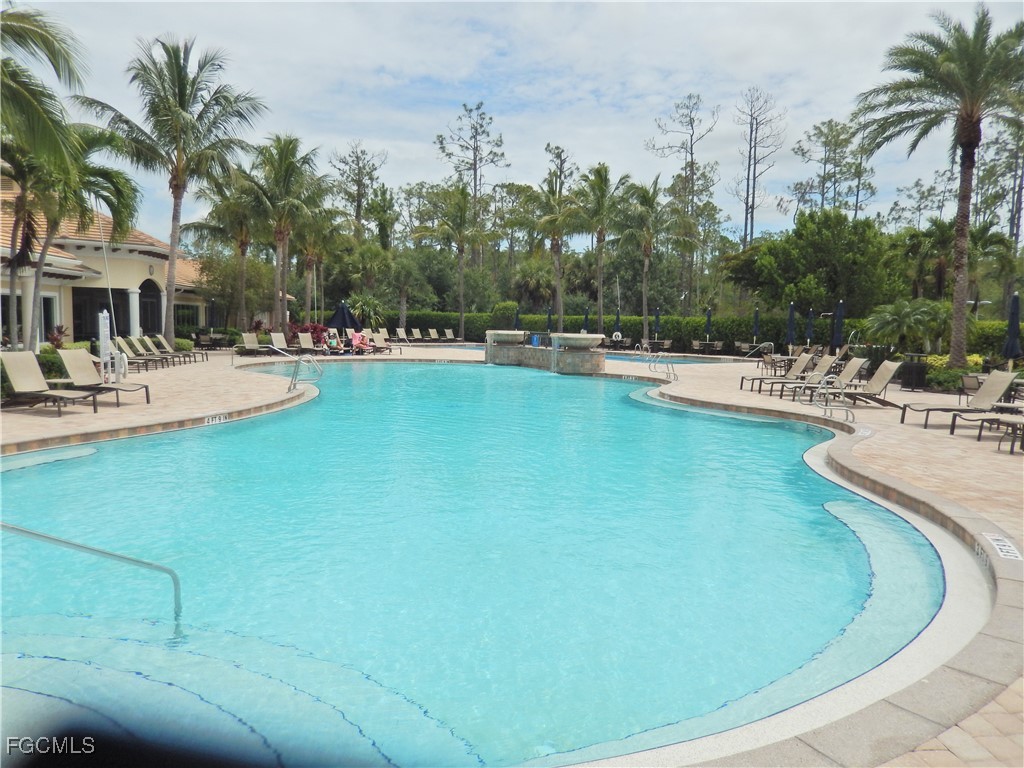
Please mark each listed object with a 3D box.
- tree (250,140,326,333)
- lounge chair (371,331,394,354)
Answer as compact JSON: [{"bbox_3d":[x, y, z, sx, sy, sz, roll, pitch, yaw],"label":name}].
[{"bbox_3d":[-12.501,-7.770,40.503,4.700,11.700,4.700,1,5,0],"label":"tree"},{"bbox_3d":[-6.523,-2.071,38.542,0.665,1.065,1.599,-4,6,-45],"label":"lounge chair"}]

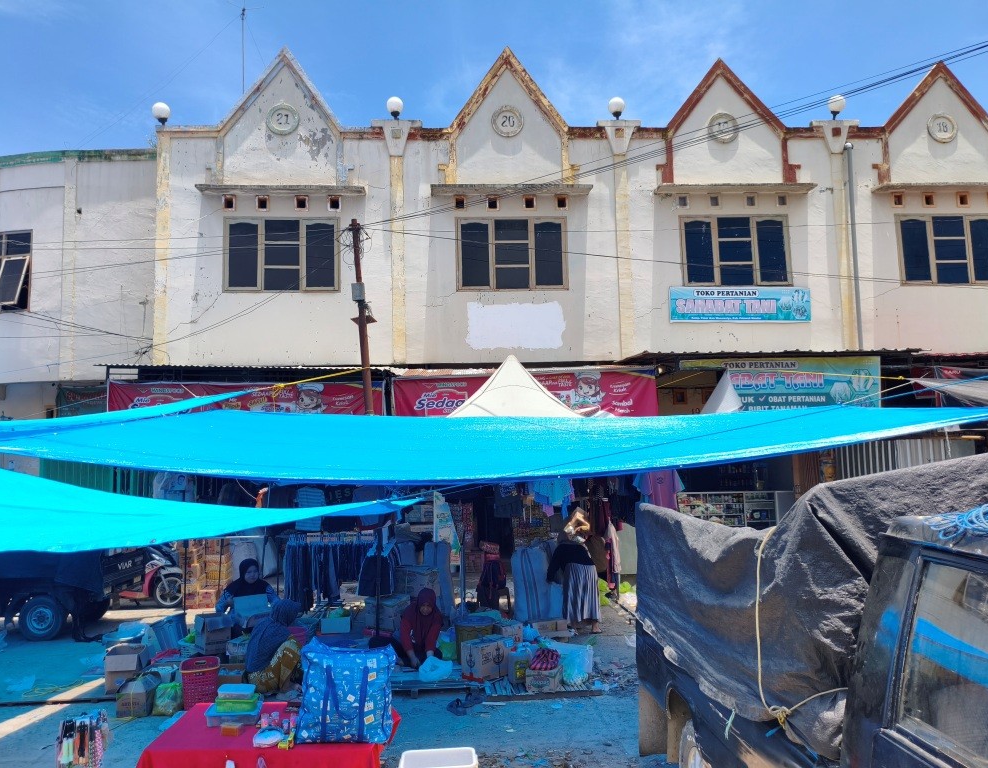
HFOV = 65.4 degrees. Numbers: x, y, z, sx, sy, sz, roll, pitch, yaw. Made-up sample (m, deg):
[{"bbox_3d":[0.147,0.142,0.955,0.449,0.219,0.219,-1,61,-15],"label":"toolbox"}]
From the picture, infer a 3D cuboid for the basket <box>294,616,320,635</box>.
[{"bbox_3d":[-2.136,2.755,8.533,0.330,0.180,0.400,-1,-5,-4],"label":"basket"}]

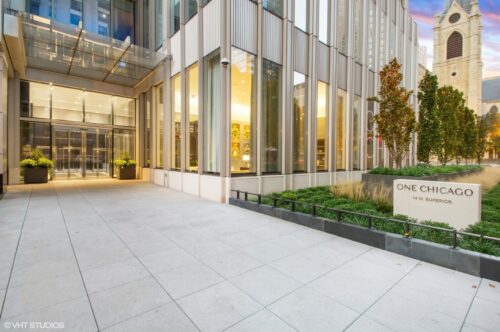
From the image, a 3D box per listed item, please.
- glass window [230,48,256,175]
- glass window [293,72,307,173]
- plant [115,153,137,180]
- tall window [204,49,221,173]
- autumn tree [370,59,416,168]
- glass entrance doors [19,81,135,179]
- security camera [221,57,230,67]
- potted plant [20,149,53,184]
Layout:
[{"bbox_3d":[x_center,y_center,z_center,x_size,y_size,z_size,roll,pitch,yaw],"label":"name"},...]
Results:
[{"bbox_3d":[-0.199,-1.580,6.860,1.022,3.791,0.150,-1,2,-39],"label":"glass window"},{"bbox_3d":[1.866,-1.613,8.506,0.909,3.791,0.150,-1,2,-39],"label":"glass window"},{"bbox_3d":[-8.354,-0.080,14.860,1.230,1.816,1.144,-2,3,-43],"label":"plant"},{"bbox_3d":[-1.249,-1.691,7.392,0.150,3.861,0.987,-2,3,-43],"label":"tall window"},{"bbox_3d":[4.624,-1.534,7.103,1.200,3.575,1.200,-2,3,-43],"label":"autumn tree"},{"bbox_3d":[-9.263,-1.744,12.492,5.112,4.970,0.200,-1,2,-39],"label":"glass entrance doors"},{"bbox_3d":[-0.729,-3.111,6.607,0.240,0.270,0.240,0,2,2],"label":"security camera"},{"bbox_3d":[-11.625,0.017,12.148,1.258,1.830,1.173,-2,3,-43],"label":"potted plant"}]

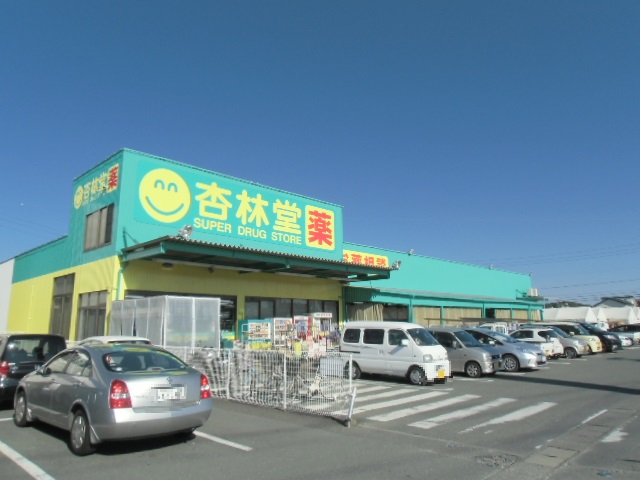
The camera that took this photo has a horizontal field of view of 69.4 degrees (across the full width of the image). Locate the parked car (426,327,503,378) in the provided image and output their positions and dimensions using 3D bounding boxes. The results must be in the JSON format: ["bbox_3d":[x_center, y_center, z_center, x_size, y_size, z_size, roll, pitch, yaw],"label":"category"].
[{"bbox_3d":[4.542,3.766,15.923,3.395,1.630,1.475,-11,-15,43],"label":"parked car"}]

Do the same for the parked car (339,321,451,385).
[{"bbox_3d":[2.329,3.428,14.501,1.475,1.830,3.395,10,-15,-44],"label":"parked car"}]

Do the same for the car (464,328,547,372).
[{"bbox_3d":[6.346,4.188,17.924,4.460,1.490,1.745,-11,-15,43],"label":"car"}]

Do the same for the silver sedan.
[{"bbox_3d":[-3.623,2.437,7.778,4.550,1.460,1.750,-10,-15,42],"label":"silver sedan"}]

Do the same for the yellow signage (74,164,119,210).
[{"bbox_3d":[-9.676,-2.179,19.777,4.976,1.239,0.150,-11,-15,43],"label":"yellow signage"}]

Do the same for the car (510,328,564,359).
[{"bbox_3d":[9.739,4.806,21.413,2.950,1.470,1.475,-11,-15,43],"label":"car"}]

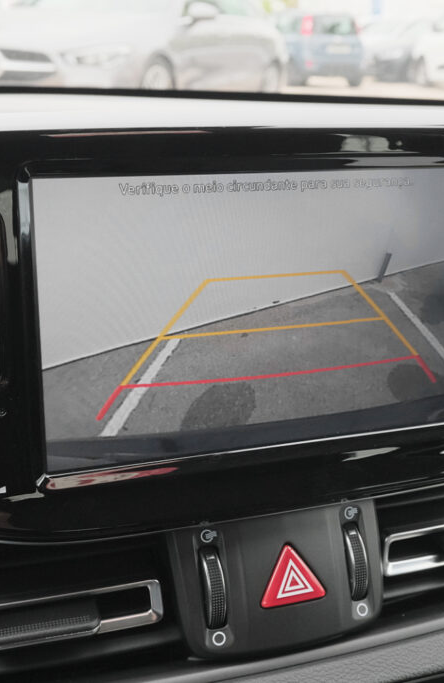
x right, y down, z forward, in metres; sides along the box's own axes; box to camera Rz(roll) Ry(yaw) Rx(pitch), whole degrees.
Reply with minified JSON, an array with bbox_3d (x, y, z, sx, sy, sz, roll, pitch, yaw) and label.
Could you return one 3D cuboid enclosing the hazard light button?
[{"bbox_3d":[0.027,0.089,0.372,0.027,0.023,0.006,-5,-4,-19],"label":"hazard light button"}]

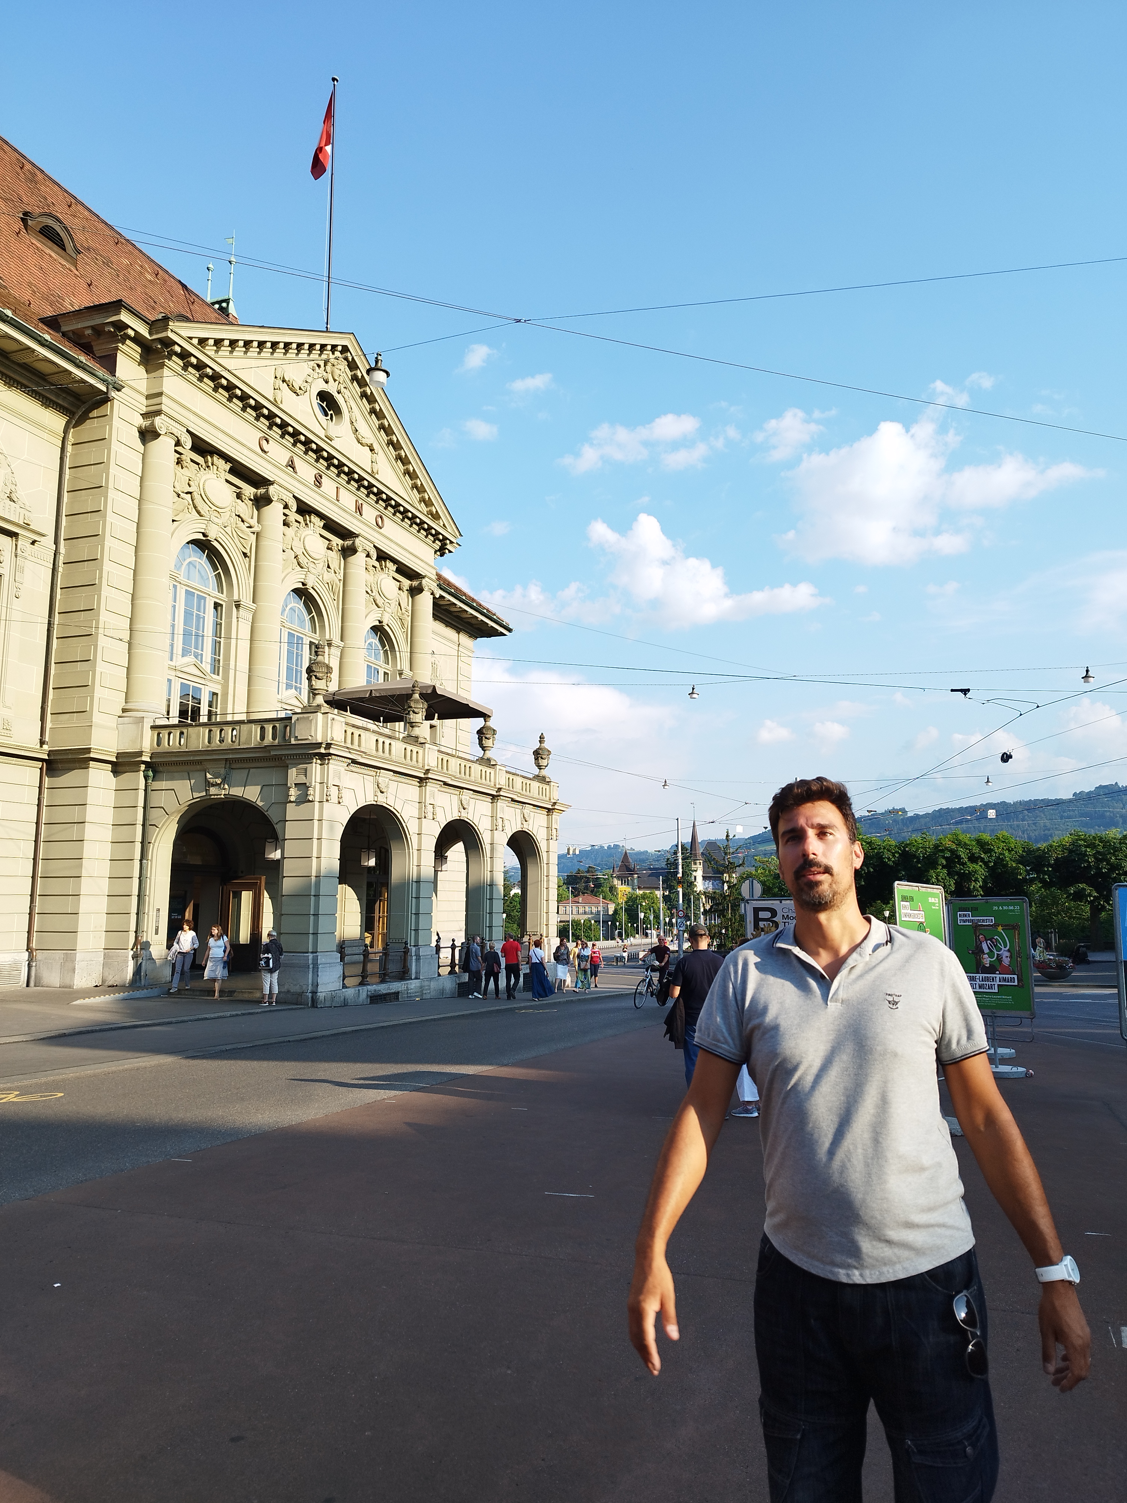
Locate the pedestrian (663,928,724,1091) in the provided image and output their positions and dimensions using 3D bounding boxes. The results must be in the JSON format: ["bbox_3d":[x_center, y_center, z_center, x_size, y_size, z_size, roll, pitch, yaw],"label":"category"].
[{"bbox_3d":[1.244,2.493,9.637,0.530,1.770,0.380,-1,-9,6],"label":"pedestrian"}]

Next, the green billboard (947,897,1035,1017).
[{"bbox_3d":[5.042,2.428,12.277,0.950,1.350,0.070,-5,-10,31],"label":"green billboard"}]

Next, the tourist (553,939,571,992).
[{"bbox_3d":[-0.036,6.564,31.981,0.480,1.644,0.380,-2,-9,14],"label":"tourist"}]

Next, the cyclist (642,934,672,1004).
[{"bbox_3d":[2.321,5.338,25.592,0.550,1.598,0.750,-6,-10,33],"label":"cyclist"}]

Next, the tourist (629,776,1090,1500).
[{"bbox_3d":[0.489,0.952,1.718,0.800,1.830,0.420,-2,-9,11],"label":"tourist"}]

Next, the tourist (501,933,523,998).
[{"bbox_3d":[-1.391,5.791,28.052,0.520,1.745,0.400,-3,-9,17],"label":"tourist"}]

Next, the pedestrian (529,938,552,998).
[{"bbox_3d":[-0.625,5.819,27.744,0.550,1.578,0.480,-3,-9,20],"label":"pedestrian"}]

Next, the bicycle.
[{"bbox_3d":[2.207,5.716,25.435,0.580,1.080,1.720,-6,-10,33],"label":"bicycle"}]

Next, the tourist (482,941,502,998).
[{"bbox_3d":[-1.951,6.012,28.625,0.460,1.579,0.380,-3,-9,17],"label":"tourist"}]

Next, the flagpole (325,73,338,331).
[{"bbox_3d":[-7.999,-18.832,35.982,0.220,9.900,0.220,3,-9,-20],"label":"flagpole"}]

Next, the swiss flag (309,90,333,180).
[{"bbox_3d":[-8.474,-21.587,36.596,0.850,3.150,0.450,2,-9,-14],"label":"swiss flag"}]

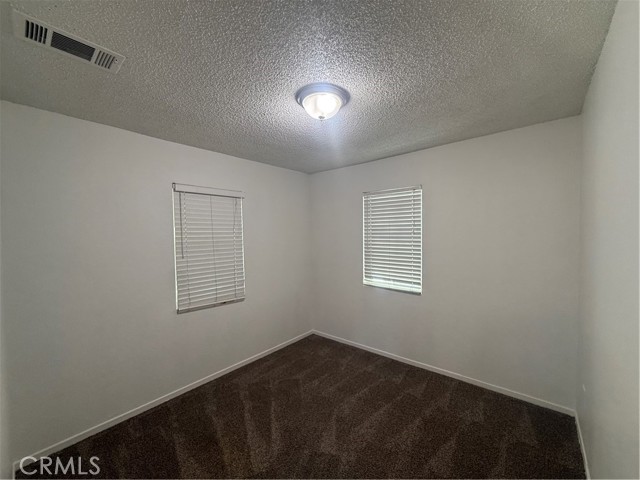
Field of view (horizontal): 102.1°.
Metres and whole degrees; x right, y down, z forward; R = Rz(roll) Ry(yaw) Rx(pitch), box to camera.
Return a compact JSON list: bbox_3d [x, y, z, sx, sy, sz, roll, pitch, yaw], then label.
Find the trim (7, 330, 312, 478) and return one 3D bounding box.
[{"bbox_3d":[-1.065,1.460,2.845,0.016,0.058,2.970,0,2,40],"label":"trim"}]

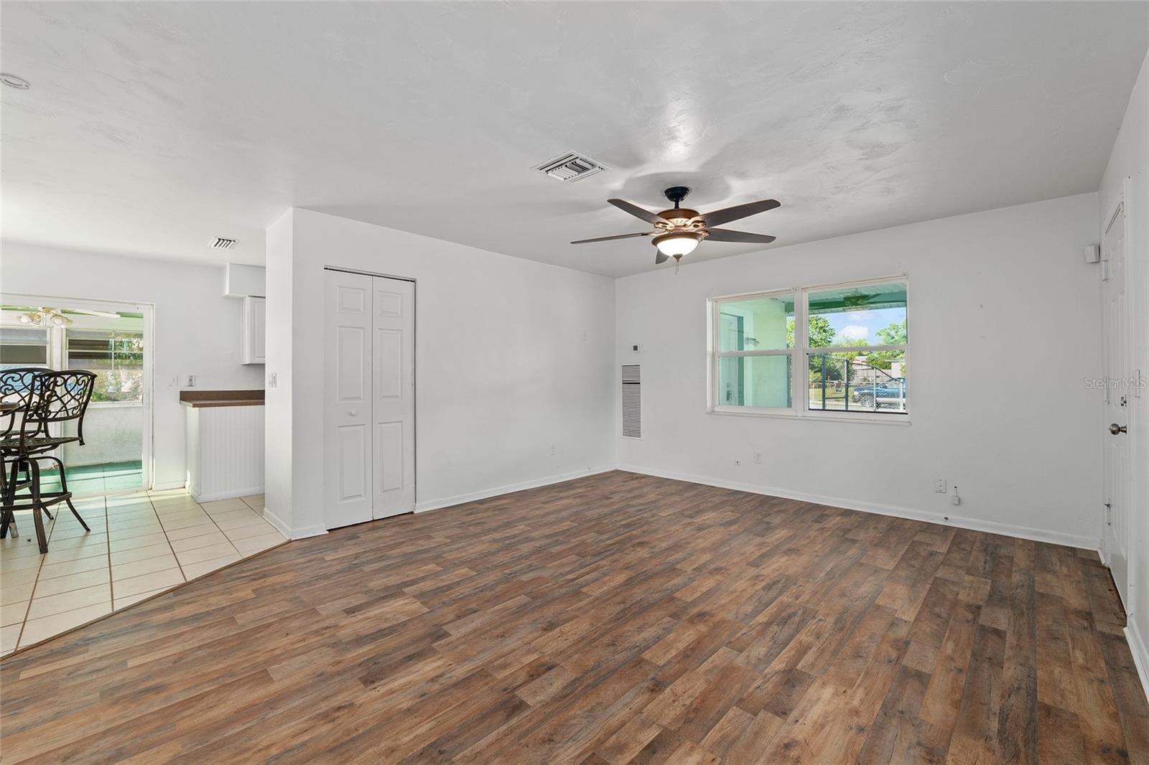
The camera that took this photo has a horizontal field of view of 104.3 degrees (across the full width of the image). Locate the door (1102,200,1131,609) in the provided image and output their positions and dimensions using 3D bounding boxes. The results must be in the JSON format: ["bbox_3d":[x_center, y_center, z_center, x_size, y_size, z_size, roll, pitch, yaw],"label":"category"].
[{"bbox_3d":[3.030,0.135,2.470,0.870,2.030,0.045,0,1,-44],"label":"door"}]

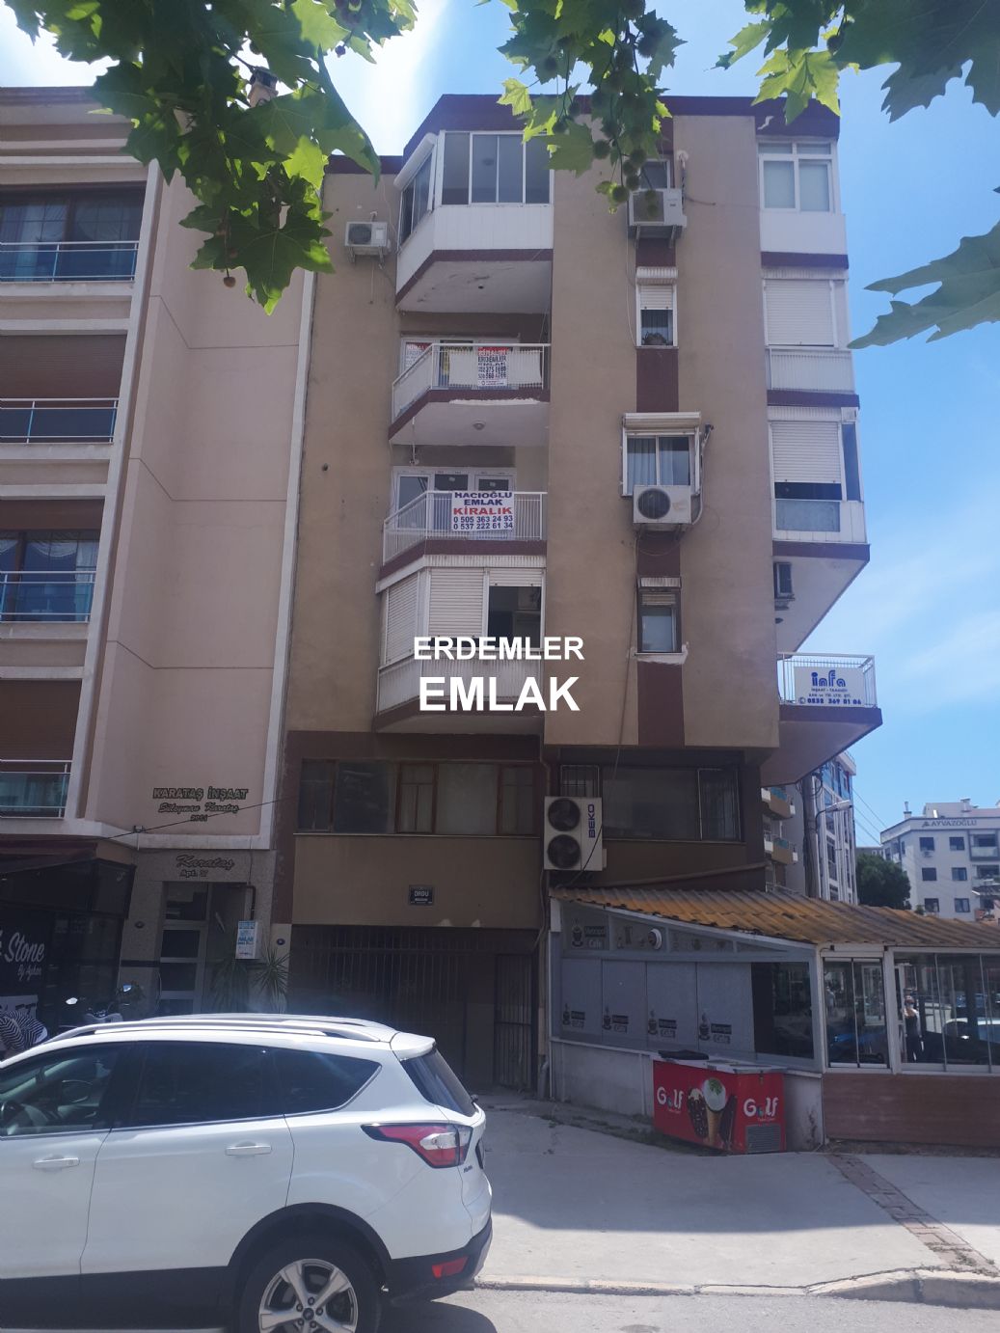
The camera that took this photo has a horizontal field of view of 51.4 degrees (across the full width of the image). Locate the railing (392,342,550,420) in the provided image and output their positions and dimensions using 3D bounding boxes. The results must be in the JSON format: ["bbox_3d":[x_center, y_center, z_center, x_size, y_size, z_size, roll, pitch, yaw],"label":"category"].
[{"bbox_3d":[-0.577,-4.995,18.591,2.864,0.859,1.333,1,-14,1],"label":"railing"}]

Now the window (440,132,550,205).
[{"bbox_3d":[-0.073,-9.299,19.510,2.076,1.569,0.120,1,-12,1],"label":"window"}]

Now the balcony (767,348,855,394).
[{"bbox_3d":[5.321,-5.085,17.795,1.489,0.827,0.100,1,-15,1],"label":"balcony"}]

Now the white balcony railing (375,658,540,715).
[{"bbox_3d":[-0.724,0.303,17.192,2.840,0.824,1.440,1,-14,2],"label":"white balcony railing"}]

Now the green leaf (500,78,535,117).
[{"bbox_3d":[0.037,-1.272,2.324,0.073,0.078,0.045,1,-12,1],"label":"green leaf"}]

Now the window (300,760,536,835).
[{"bbox_3d":[-1.407,2.238,17.657,4.020,1.244,0.158,1,-14,1],"label":"window"}]

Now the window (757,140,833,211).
[{"bbox_3d":[5.347,-8.860,18.811,1.340,1.488,0.100,1,-15,1],"label":"window"}]

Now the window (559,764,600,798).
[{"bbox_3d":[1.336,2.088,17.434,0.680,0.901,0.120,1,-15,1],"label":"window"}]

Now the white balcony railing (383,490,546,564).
[{"bbox_3d":[-0.669,-2.202,17.956,2.874,1.156,1.482,1,-14,1],"label":"white balcony railing"}]

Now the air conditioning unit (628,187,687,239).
[{"bbox_3d":[2.716,-7.938,18.234,0.913,0.730,0.330,1,-15,1],"label":"air conditioning unit"}]

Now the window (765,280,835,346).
[{"bbox_3d":[5.408,-6.348,18.782,1.241,1.327,0.120,1,-12,1],"label":"window"}]

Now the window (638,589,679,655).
[{"bbox_3d":[2.553,-0.729,16.828,0.657,1.096,0.128,1,-14,1],"label":"window"}]

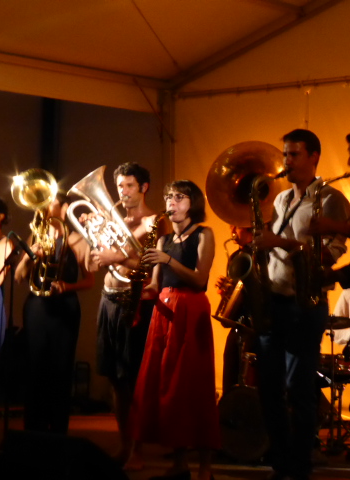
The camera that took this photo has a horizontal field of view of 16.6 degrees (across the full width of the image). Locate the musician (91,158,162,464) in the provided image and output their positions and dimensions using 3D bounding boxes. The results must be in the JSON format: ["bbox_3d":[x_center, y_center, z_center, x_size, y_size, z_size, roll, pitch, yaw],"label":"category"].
[{"bbox_3d":[-0.267,0.443,7.050,0.480,1.790,0.430,-5,-8,41],"label":"musician"}]

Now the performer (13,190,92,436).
[{"bbox_3d":[-0.777,0.545,7.750,0.520,1.670,0.420,-2,-6,22],"label":"performer"}]

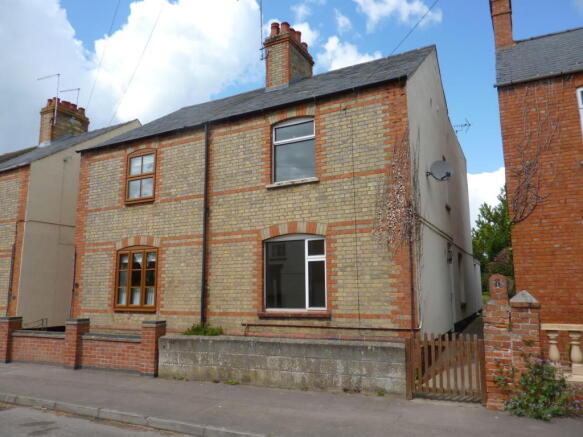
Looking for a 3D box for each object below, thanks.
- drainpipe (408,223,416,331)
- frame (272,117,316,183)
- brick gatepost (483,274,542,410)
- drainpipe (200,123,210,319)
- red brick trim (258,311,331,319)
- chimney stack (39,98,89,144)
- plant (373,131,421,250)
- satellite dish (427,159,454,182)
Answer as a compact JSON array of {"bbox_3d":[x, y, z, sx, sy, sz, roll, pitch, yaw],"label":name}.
[{"bbox_3d":[2.050,1.092,7.111,0.080,2.069,0.090,-5,-10,27],"label":"drainpipe"},{"bbox_3d":[0.049,-1.399,8.705,0.969,1.358,0.120,-5,-10,27],"label":"frame"},{"bbox_3d":[3.098,1.700,5.896,0.720,1.815,0.360,-5,-10,27],"label":"brick gatepost"},{"bbox_3d":[-1.899,0.297,9.290,0.090,5.035,0.110,-5,-10,27],"label":"drainpipe"},{"bbox_3d":[0.040,1.851,8.102,1.552,0.147,0.160,-5,-10,27],"label":"red brick trim"},{"bbox_3d":[-10.218,-4.024,19.062,0.860,2.300,1.850,-5,-10,27],"label":"chimney stack"},{"bbox_3d":[1.806,-0.537,7.451,0.800,2.080,0.200,-5,-10,27],"label":"plant"},{"bbox_3d":[3.094,-1.004,8.685,0.520,0.420,0.360,0,-9,-3],"label":"satellite dish"}]

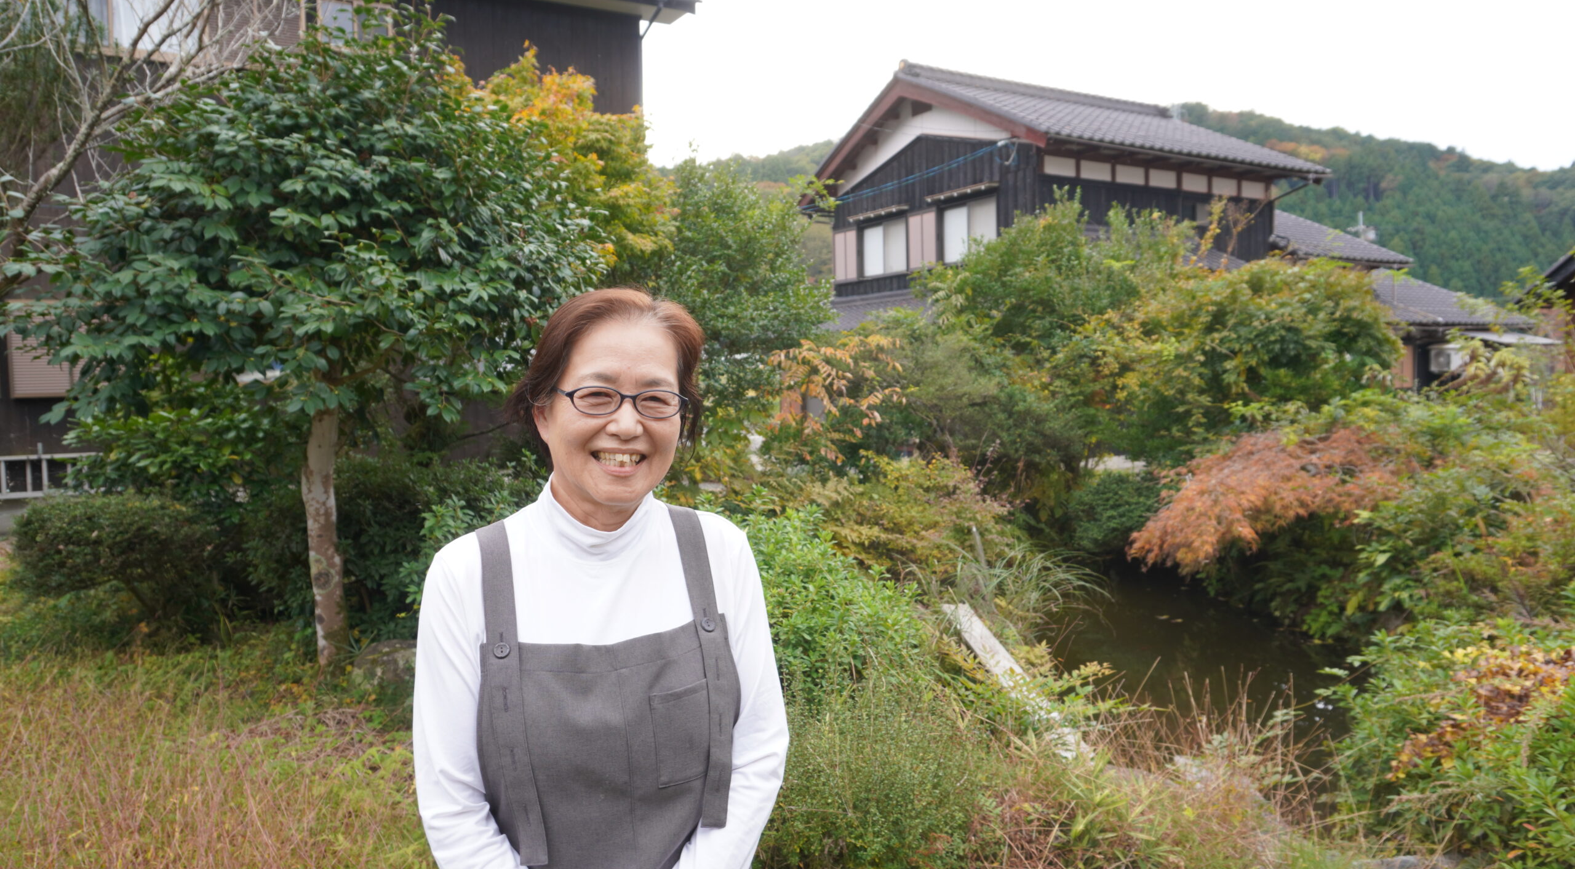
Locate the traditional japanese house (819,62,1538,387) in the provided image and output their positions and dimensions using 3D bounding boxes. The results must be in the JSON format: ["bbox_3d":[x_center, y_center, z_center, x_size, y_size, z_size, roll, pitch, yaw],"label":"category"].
[{"bbox_3d":[10.071,-3.947,25.002,18.600,7.660,8.700,-3,4,-31],"label":"traditional japanese house"}]

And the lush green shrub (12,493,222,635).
[{"bbox_3d":[-3.942,0.764,6.200,1.200,0.800,1.100,-3,4,-33],"label":"lush green shrub"}]

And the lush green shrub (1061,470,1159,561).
[{"bbox_3d":[3.046,0.770,9.862,0.980,0.810,0.900,0,3,17],"label":"lush green shrub"}]

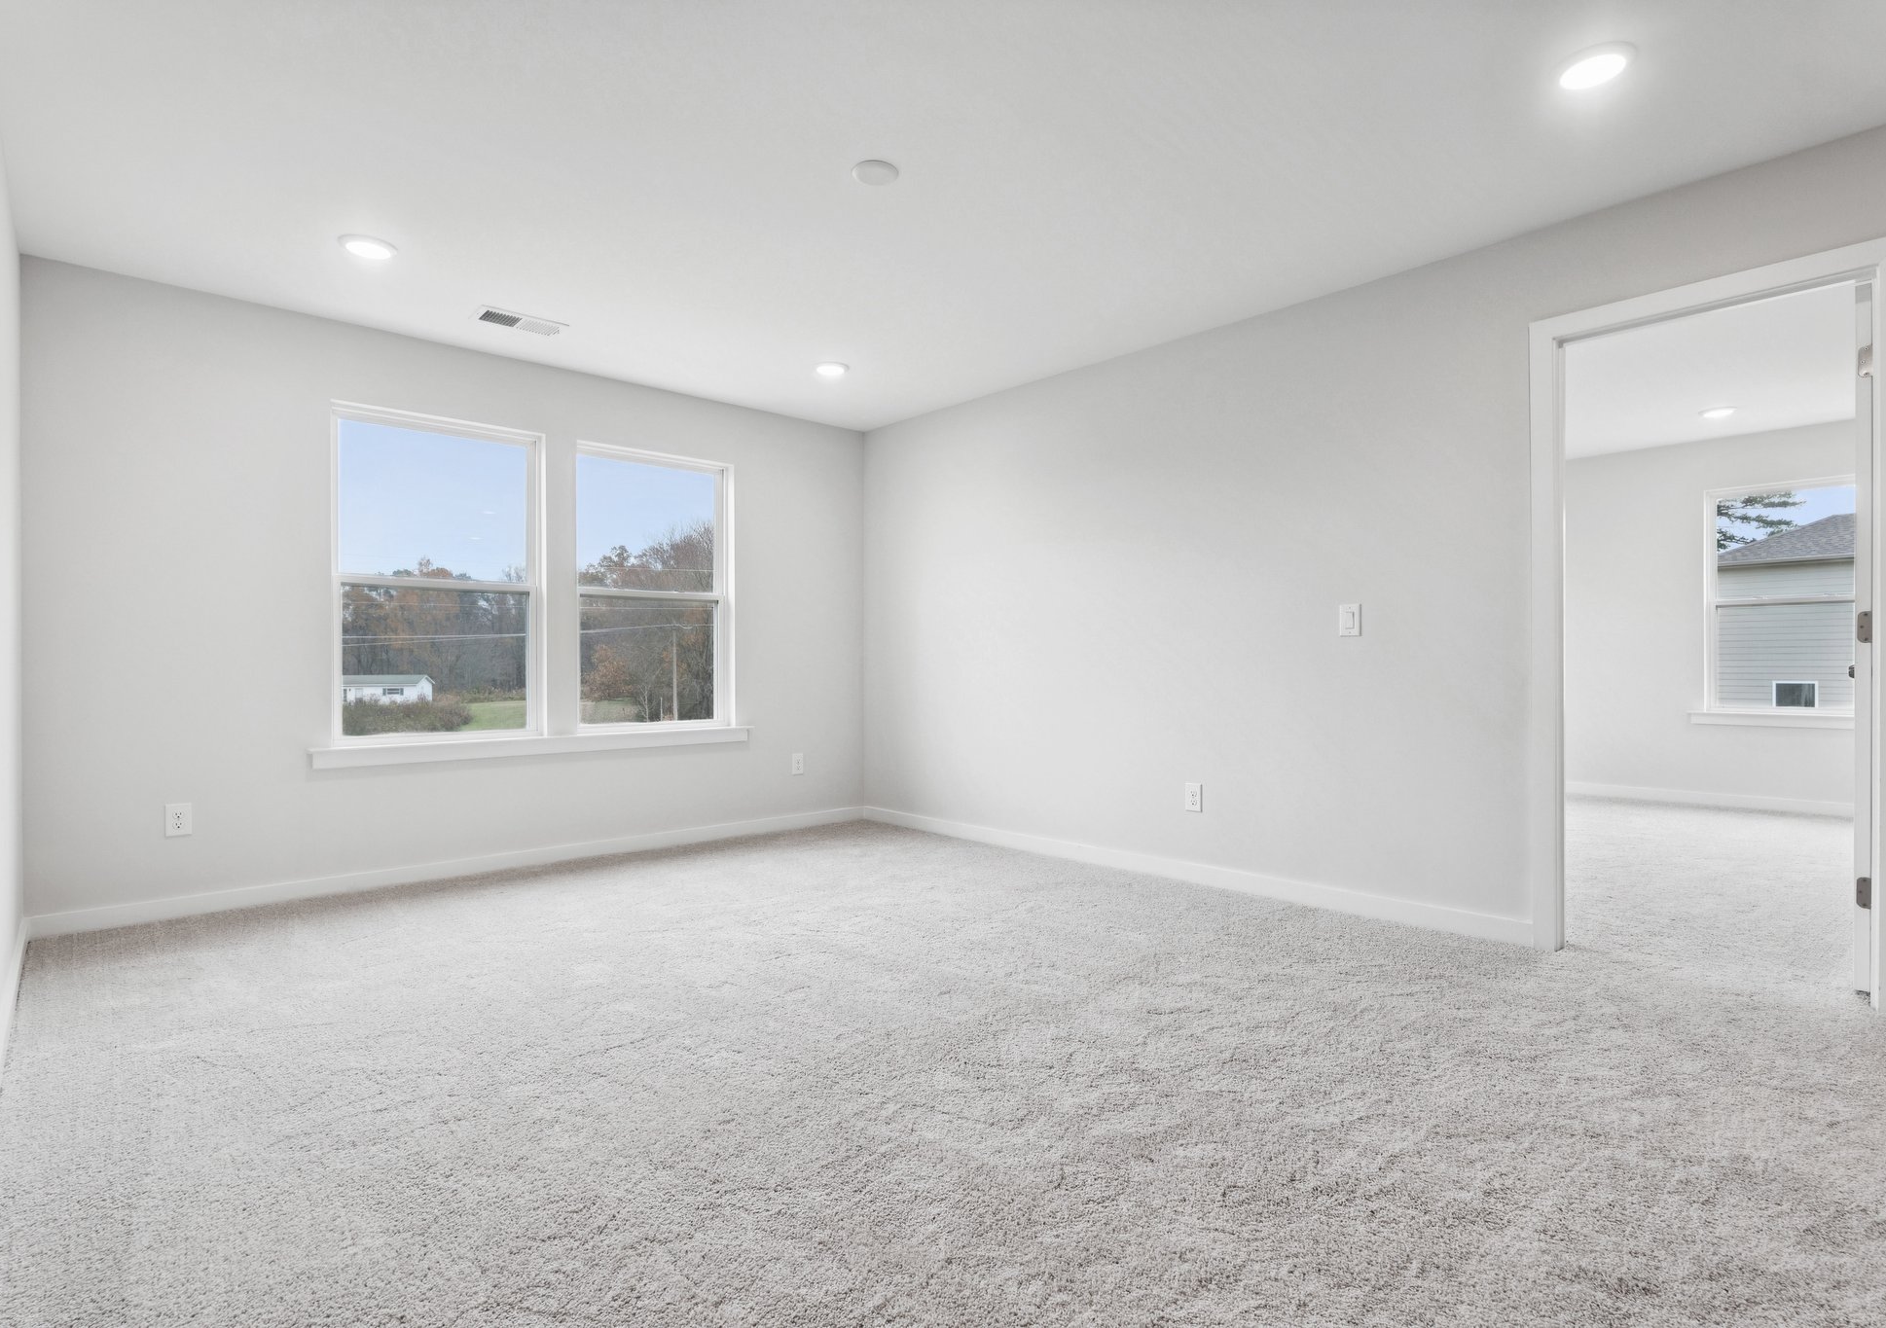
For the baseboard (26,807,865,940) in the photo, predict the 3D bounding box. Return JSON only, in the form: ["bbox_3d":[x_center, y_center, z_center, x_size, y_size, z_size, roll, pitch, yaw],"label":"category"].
[{"bbox_3d":[-1.882,0.930,4.350,3.662,0.089,0.016,0,0,-41],"label":"baseboard"}]

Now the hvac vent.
[{"bbox_3d":[-1.818,-1.457,3.806,0.345,0.018,0.195,0,0,-41],"label":"hvac vent"}]

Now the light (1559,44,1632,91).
[{"bbox_3d":[1.601,-1.464,2.186,0.178,0.020,0.178,0,0,-41],"label":"light"}]

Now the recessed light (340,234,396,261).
[{"bbox_3d":[-2.012,-1.453,3.106,0.180,0.020,0.180,0,0,-41],"label":"recessed light"}]

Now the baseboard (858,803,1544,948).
[{"bbox_3d":[0.750,0.921,4.290,0.016,0.089,3.580,0,0,-45],"label":"baseboard"}]

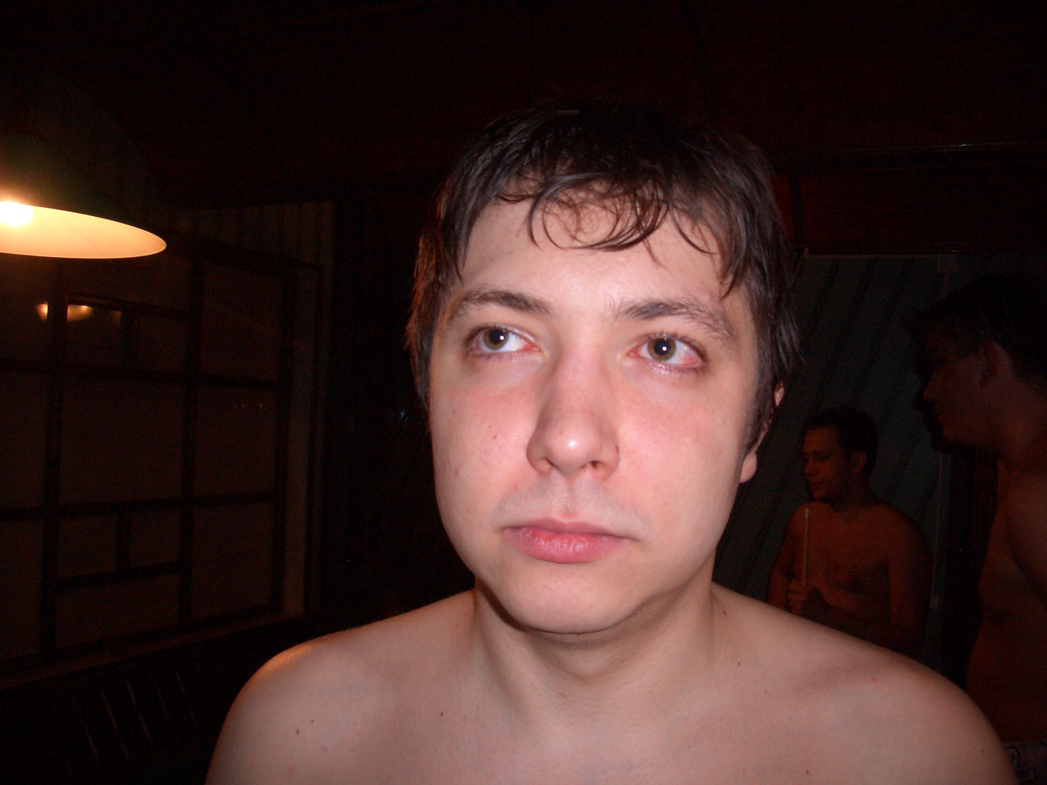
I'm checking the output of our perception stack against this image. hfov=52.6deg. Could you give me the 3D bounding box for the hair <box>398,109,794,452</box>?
[{"bbox_3d":[0.041,-0.046,0.492,0.176,0.180,0.200,4,-1,8],"label":"hair"}]

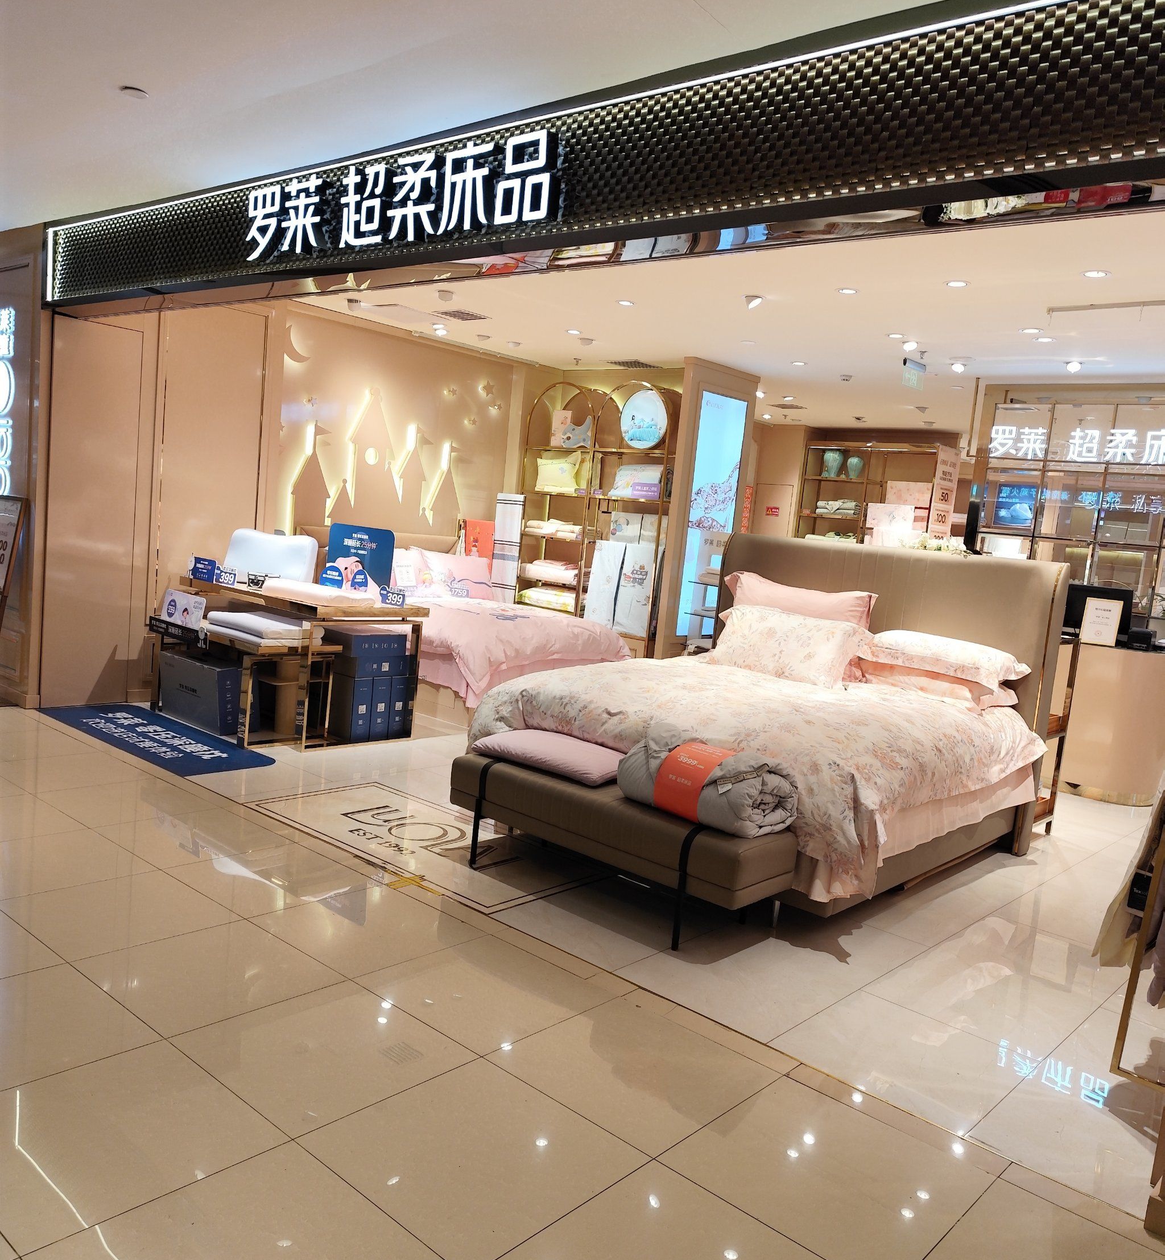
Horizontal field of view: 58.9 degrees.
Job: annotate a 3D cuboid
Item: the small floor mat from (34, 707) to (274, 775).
[{"bbox_3d":[-2.602,0.621,6.214,1.878,0.010,0.594,10,7,40],"label":"small floor mat"}]

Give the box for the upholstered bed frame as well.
[{"bbox_3d":[0.862,0.298,5.084,2.034,1.530,2.610,10,7,40],"label":"upholstered bed frame"}]

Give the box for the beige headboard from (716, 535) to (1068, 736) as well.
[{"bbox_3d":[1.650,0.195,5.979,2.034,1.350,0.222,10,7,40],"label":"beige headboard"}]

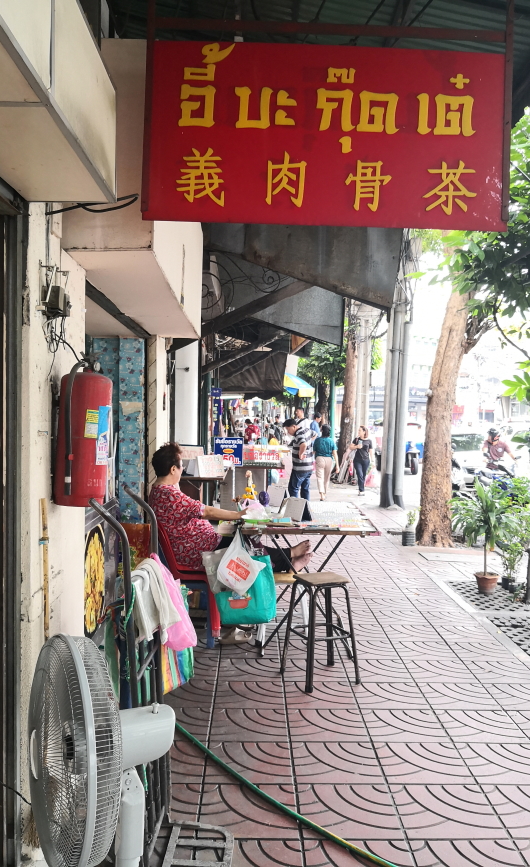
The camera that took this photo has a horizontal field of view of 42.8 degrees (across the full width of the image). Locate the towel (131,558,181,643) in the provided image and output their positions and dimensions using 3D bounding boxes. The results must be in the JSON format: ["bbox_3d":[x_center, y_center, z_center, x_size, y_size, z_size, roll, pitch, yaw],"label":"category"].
[{"bbox_3d":[-0.392,0.594,2.420,0.150,0.290,0.320,1,1,-1],"label":"towel"}]

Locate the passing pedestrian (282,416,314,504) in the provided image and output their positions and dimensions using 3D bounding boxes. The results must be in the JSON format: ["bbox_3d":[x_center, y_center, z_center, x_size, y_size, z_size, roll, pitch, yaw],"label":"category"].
[{"bbox_3d":[0.583,0.607,11.100,0.450,1.660,0.500,1,1,22],"label":"passing pedestrian"}]

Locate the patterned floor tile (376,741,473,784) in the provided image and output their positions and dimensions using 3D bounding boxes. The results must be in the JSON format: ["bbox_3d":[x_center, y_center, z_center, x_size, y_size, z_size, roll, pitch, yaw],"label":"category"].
[{"bbox_3d":[0.719,1.523,3.097,0.395,0.030,0.385,1,1,-1],"label":"patterned floor tile"}]

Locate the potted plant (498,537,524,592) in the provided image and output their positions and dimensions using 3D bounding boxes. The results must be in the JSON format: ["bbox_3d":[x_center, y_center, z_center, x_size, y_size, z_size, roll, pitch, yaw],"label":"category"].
[{"bbox_3d":[2.420,1.293,6.624,0.245,0.529,0.240,1,2,-1],"label":"potted plant"}]

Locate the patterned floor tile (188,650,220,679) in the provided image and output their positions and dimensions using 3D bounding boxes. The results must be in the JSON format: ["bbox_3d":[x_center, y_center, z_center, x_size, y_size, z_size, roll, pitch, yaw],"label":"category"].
[{"bbox_3d":[-0.516,1.558,4.426,0.400,0.035,0.395,1,1,-1],"label":"patterned floor tile"}]

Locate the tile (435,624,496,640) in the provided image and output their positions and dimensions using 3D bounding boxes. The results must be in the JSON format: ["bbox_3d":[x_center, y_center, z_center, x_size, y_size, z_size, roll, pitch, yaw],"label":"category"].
[{"bbox_3d":[1.513,1.535,5.119,0.400,0.030,0.395,1,1,-1],"label":"tile"}]

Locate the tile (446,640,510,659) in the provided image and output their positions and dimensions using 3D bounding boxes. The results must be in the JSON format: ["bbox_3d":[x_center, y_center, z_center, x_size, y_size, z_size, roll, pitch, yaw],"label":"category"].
[{"bbox_3d":[1.518,1.540,4.727,0.400,0.030,0.395,1,1,-1],"label":"tile"}]

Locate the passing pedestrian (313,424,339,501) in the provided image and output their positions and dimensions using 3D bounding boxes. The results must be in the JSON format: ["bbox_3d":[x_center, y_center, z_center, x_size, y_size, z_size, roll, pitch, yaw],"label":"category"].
[{"bbox_3d":[1.247,0.598,13.819,0.511,1.563,0.360,1,2,-6],"label":"passing pedestrian"}]

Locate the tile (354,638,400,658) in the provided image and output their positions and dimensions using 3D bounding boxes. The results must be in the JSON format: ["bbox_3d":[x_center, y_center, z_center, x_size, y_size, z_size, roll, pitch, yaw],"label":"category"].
[{"bbox_3d":[0.692,1.494,4.608,0.395,0.030,0.385,1,1,-1],"label":"tile"}]

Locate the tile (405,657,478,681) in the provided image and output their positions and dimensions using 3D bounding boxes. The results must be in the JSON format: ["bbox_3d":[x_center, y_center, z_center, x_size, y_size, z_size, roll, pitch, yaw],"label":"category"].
[{"bbox_3d":[1.120,1.540,4.331,0.400,0.030,0.395,1,1,-1],"label":"tile"}]

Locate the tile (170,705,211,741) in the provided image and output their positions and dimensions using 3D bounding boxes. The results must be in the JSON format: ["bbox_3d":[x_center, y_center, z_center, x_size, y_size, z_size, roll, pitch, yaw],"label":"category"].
[{"bbox_3d":[-0.501,1.578,3.637,0.400,0.035,0.395,1,1,-1],"label":"tile"}]

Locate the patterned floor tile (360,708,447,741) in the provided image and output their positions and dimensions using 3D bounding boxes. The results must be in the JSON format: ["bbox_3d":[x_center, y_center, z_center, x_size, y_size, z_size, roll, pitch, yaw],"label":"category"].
[{"bbox_3d":[0.750,1.596,3.661,0.400,0.035,0.395,1,1,-1],"label":"patterned floor tile"}]

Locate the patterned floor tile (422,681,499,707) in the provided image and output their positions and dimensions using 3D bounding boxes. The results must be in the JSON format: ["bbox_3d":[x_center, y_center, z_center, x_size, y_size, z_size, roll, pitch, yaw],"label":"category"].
[{"bbox_3d":[1.124,1.545,3.938,0.400,0.030,0.395,1,1,-1],"label":"patterned floor tile"}]

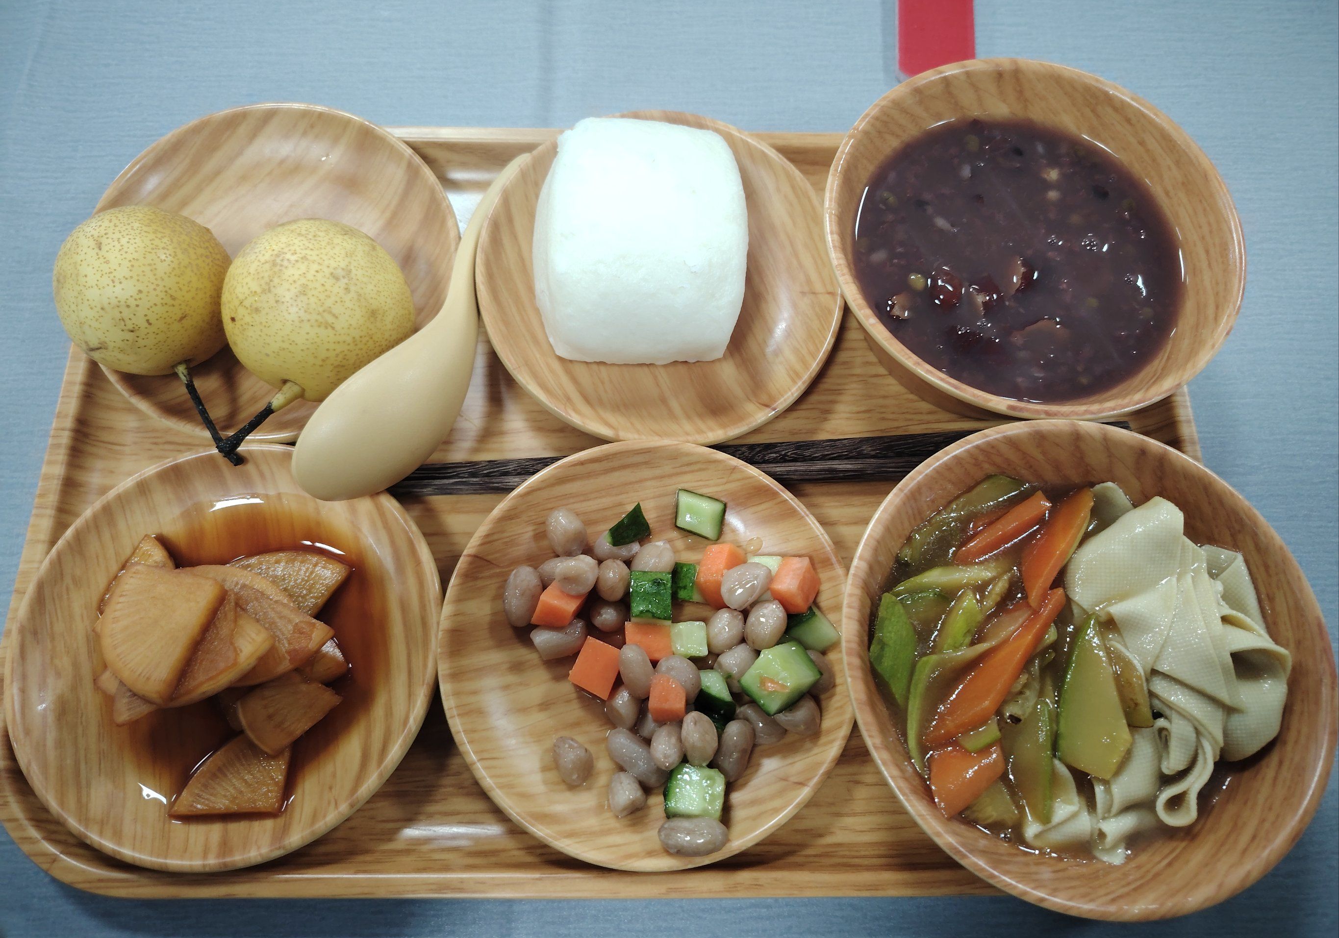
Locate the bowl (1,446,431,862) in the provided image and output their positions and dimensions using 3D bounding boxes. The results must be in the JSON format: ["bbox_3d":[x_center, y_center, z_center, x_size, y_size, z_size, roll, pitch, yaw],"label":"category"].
[{"bbox_3d":[-0.132,0.056,0.290,0.127,0.027,0.127,0,72,-2],"label":"bowl"}]

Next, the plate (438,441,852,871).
[{"bbox_3d":[-0.006,0.056,0.293,0.127,0.027,0.127,0,72,-2],"label":"plate"}]

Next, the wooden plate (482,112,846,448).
[{"bbox_3d":[-0.003,-0.064,0.332,0.127,0.027,0.127,0,72,-2],"label":"wooden plate"}]

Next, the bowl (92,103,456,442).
[{"bbox_3d":[-0.136,-0.066,0.326,0.127,0.027,0.127,0,72,-2],"label":"bowl"}]

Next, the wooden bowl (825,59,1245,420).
[{"bbox_3d":[0.117,-0.069,0.323,0.133,0.055,0.133,0,72,-2],"label":"wooden bowl"}]

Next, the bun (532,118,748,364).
[{"bbox_3d":[-0.010,-0.080,0.318,0.072,0.049,0.078,1,72,-1],"label":"bun"}]

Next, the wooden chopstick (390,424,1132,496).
[{"bbox_3d":[0.029,-0.002,0.323,0.268,0.008,0.017,-3,72,-3],"label":"wooden chopstick"}]

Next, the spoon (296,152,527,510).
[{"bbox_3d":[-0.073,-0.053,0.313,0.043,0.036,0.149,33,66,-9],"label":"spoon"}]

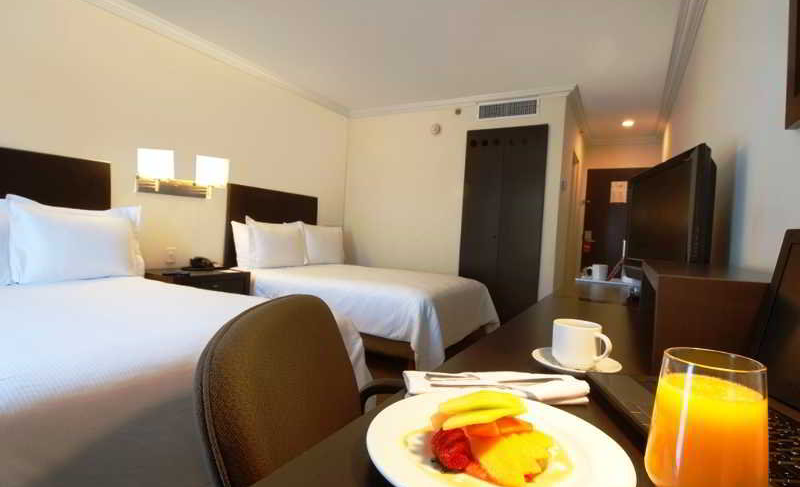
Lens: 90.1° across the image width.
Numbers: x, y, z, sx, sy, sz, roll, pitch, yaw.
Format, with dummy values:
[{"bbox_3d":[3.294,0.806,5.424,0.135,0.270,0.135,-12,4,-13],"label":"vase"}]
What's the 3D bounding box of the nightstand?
[{"bbox_3d":[-1.663,0.508,3.190,0.490,0.580,0.680,4,2,30],"label":"nightstand"}]

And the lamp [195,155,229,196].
[{"bbox_3d":[-1.585,-0.549,3.329,0.290,0.350,0.260,4,2,30],"label":"lamp"}]

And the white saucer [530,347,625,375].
[{"bbox_3d":[0.319,0.215,0.727,0.150,0.022,0.150,4,2,30],"label":"white saucer"}]

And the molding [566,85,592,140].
[{"bbox_3d":[2.255,-1.507,4.929,0.090,0.080,2.400,4,2,30],"label":"molding"}]

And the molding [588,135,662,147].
[{"bbox_3d":[3.193,-1.482,5.705,0.945,0.080,0.090,4,2,30],"label":"molding"}]

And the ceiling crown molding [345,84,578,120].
[{"bbox_3d":[0.531,-1.592,4.588,2.745,0.080,0.090,4,2,30],"label":"ceiling crown molding"}]

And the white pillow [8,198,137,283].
[{"bbox_3d":[-2.039,0.000,2.575,0.170,0.470,0.670,-13,-6,29],"label":"white pillow"}]

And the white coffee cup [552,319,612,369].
[{"bbox_3d":[0.316,0.177,0.697,0.097,0.073,0.079,4,2,22],"label":"white coffee cup"}]

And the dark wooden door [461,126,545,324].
[{"bbox_3d":[1.084,-0.178,4.334,0.876,2.123,0.050,4,2,30],"label":"dark wooden door"}]

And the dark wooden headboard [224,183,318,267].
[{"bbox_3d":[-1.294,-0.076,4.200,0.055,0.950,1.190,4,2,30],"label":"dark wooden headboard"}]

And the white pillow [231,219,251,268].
[{"bbox_3d":[-1.365,0.013,3.961,0.160,0.460,0.660,-12,-6,29],"label":"white pillow"}]

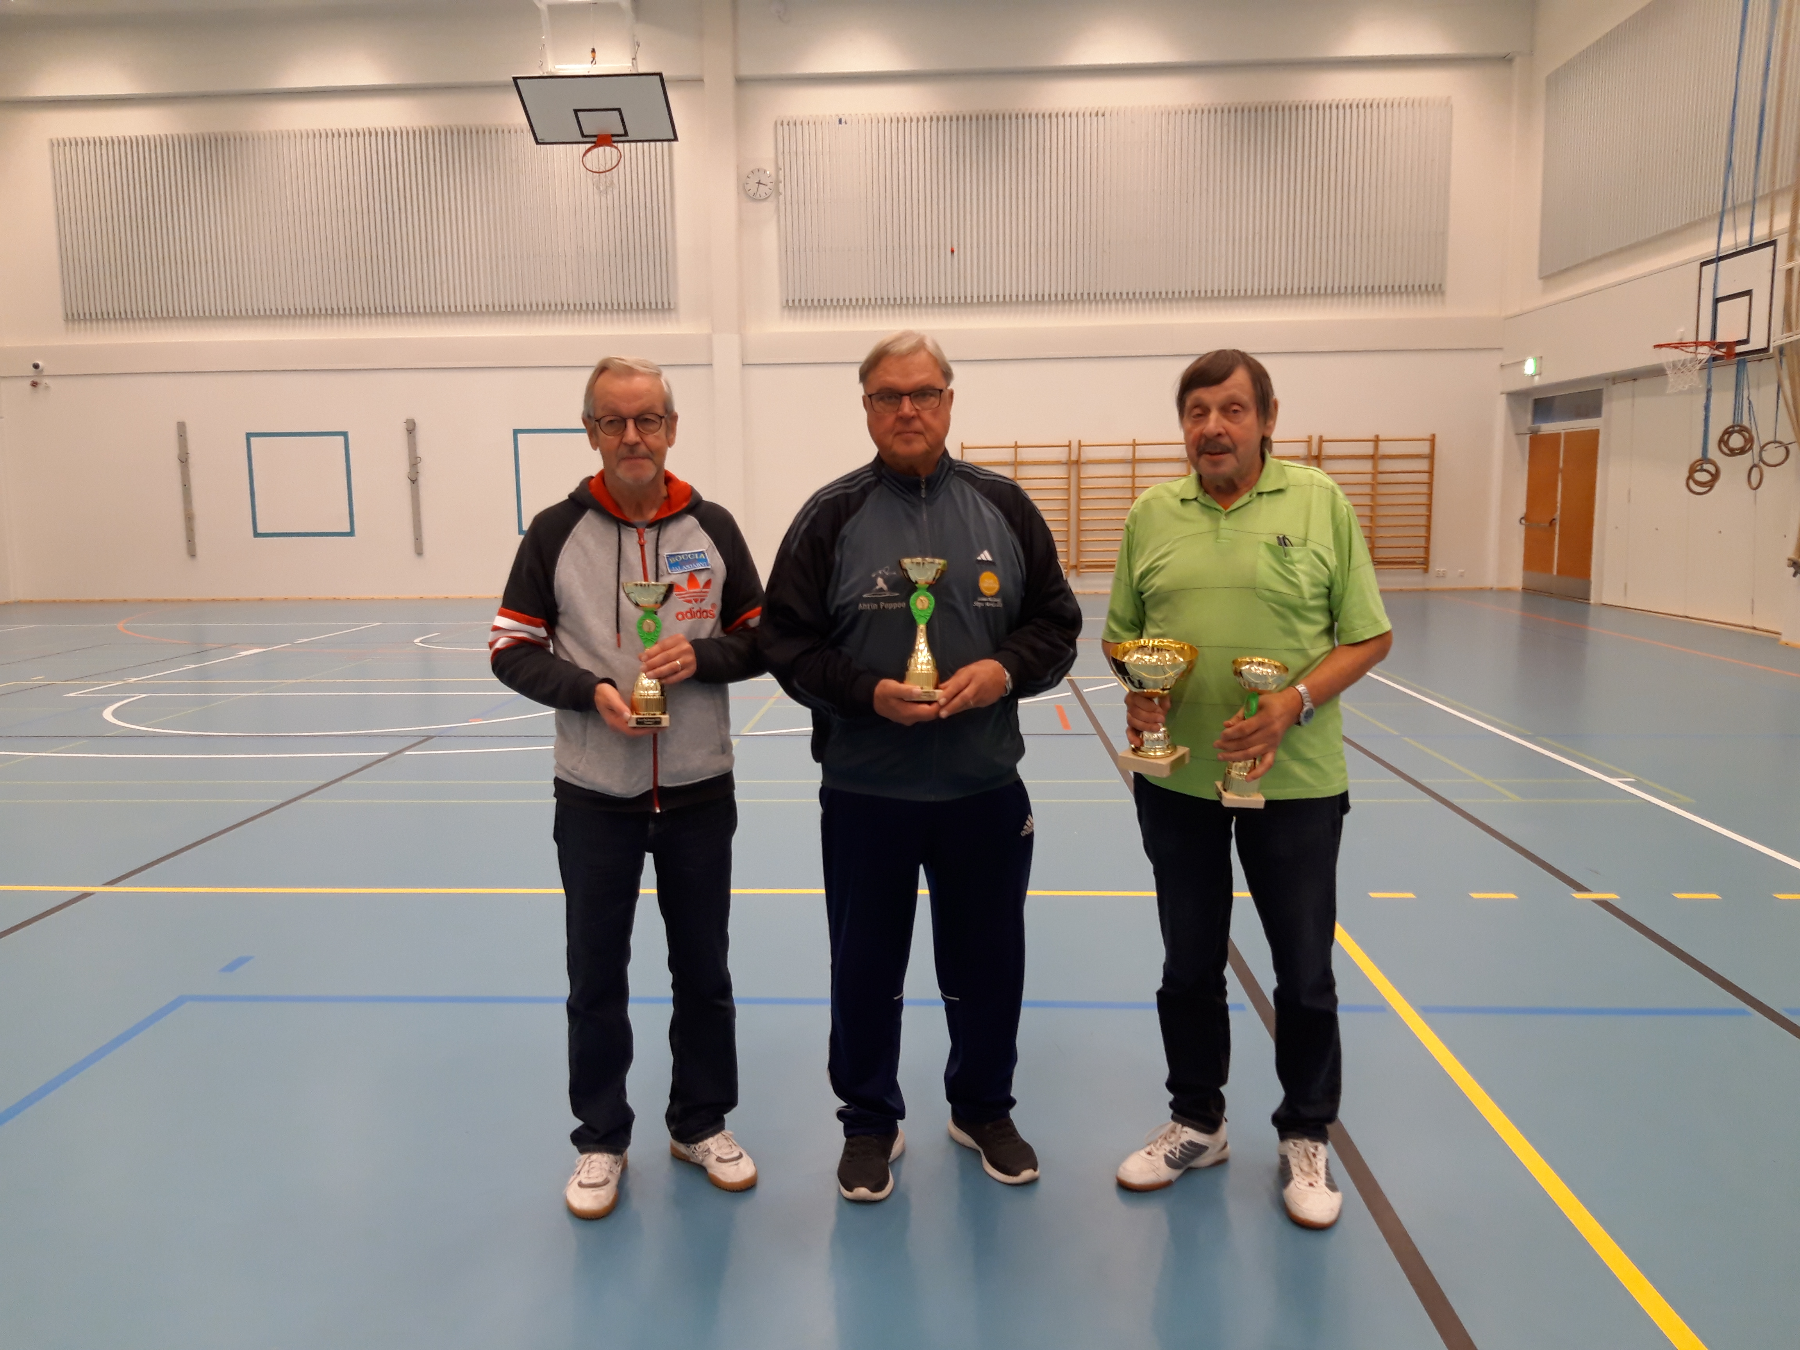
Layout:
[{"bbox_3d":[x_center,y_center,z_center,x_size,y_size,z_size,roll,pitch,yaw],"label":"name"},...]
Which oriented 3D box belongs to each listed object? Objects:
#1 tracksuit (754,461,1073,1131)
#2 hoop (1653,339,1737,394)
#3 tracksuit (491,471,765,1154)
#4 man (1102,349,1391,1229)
[{"bbox_3d":[0.047,0.278,2.815,0.640,1.430,0.400,-1,7,-1],"label":"tracksuit"},{"bbox_3d":[7.050,-2.708,11.987,0.600,0.470,0.460,0,7,3],"label":"hoop"},{"bbox_3d":[-0.535,0.308,2.784,0.560,1.420,0.380,-2,7,-11],"label":"tracksuit"},{"bbox_3d":[0.687,0.216,2.699,0.570,1.700,0.430,2,8,22],"label":"man"}]

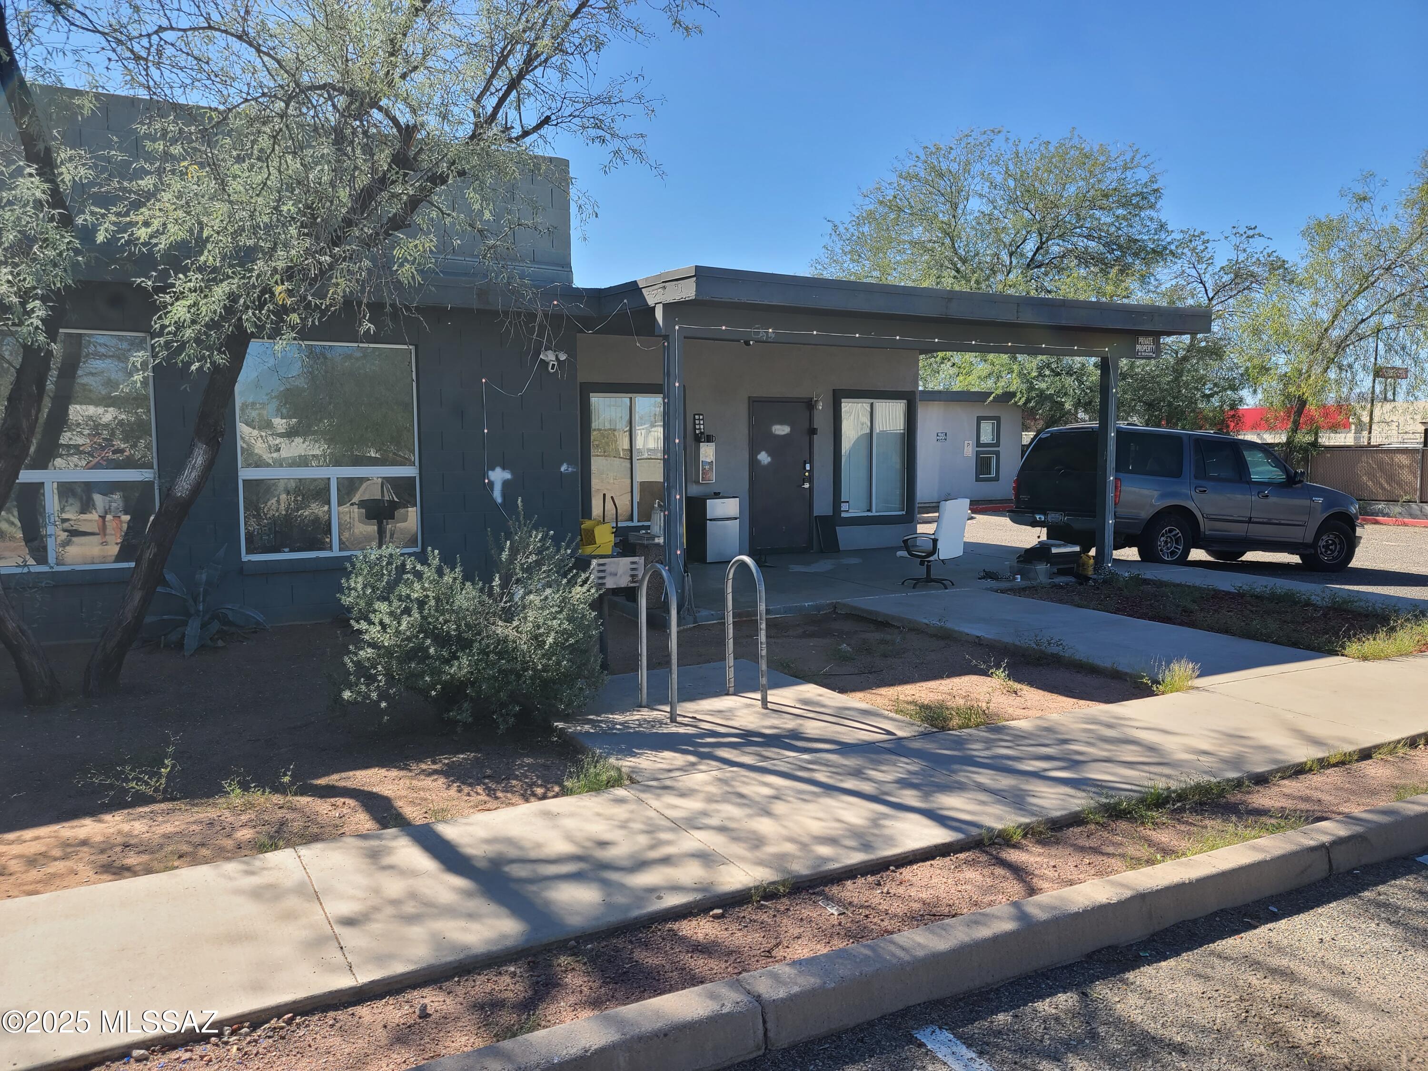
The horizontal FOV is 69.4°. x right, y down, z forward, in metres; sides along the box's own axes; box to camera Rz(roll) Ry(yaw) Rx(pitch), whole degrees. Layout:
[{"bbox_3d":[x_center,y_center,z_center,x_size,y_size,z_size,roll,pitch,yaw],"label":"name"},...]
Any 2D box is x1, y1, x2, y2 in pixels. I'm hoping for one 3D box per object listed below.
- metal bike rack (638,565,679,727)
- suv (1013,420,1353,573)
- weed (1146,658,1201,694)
[{"bbox_3d":[-0.329,0.613,6.102,0.050,0.895,0.480,-3,5,-27],"label":"metal bike rack"},{"bbox_3d":[6.937,-0.507,14.892,5.180,1.920,2.000,1,4,-22],"label":"suv"},{"bbox_3d":[2.983,0.894,6.693,0.340,0.206,0.250,2,5,24],"label":"weed"}]

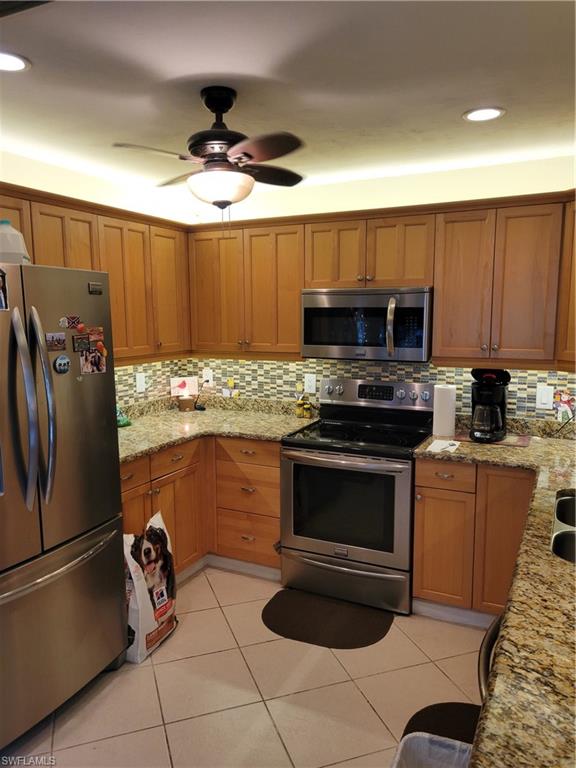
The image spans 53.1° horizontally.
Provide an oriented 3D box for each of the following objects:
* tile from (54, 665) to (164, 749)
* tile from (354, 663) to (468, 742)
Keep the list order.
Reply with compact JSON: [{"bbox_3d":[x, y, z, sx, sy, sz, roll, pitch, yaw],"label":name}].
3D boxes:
[{"bbox_3d":[-0.750,1.340,2.408,0.407,0.012,0.407,-3,8,-19],"label":"tile"},{"bbox_3d":[0.550,1.336,2.435,0.407,0.012,0.407,-3,7,-19],"label":"tile"}]

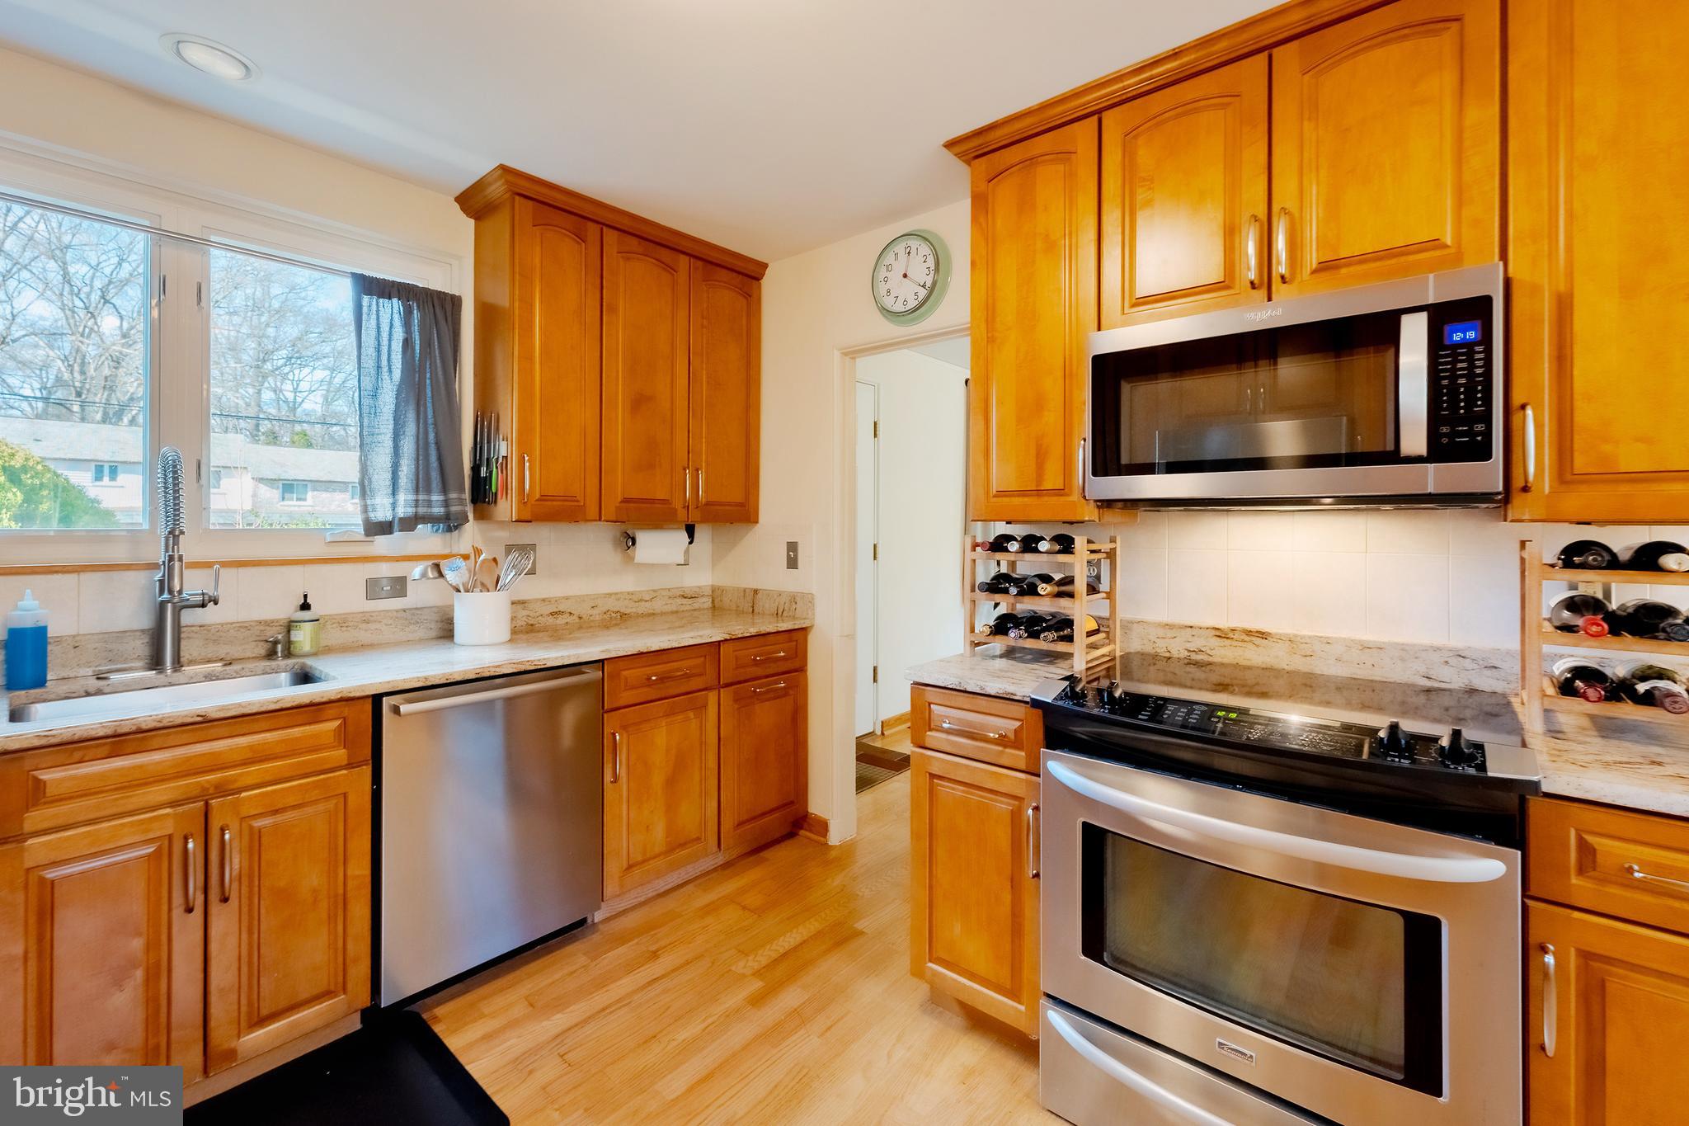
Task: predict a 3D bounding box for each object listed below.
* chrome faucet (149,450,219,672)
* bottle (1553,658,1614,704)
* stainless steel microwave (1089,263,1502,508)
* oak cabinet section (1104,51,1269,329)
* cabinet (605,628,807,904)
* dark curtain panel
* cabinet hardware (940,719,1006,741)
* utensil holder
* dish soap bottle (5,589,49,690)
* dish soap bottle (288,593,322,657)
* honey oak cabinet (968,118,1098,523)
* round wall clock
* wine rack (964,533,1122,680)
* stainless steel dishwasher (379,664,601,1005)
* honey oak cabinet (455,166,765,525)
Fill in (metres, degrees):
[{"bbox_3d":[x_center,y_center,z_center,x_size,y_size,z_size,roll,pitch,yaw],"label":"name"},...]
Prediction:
[{"bbox_3d":[-1.753,-0.001,1.761,0.212,0.588,0.120,2,2,37],"label":"chrome faucet"},{"bbox_3d":[1.501,0.248,1.328,0.077,0.079,0.299,2,2,43],"label":"bottle"},{"bbox_3d":[1.059,-0.361,1.601,0.763,0.435,0.409,2,3,43],"label":"stainless steel microwave"},{"bbox_3d":[0.920,-0.885,1.746,0.380,0.590,0.310,2,3,37],"label":"oak cabinet section"},{"bbox_3d":[-0.703,0.680,2.588,0.613,0.788,0.894,1,2,42],"label":"cabinet"},{"bbox_3d":[-1.469,-0.517,2.234,0.061,0.848,0.345,1,2,42],"label":"dark curtain panel"},{"bbox_3d":[0.311,0.405,1.587,0.160,0.017,0.032,1,2,38],"label":"cabinet hardware"},{"bbox_3d":[-1.257,0.188,2.280,0.169,0.170,0.167,2,2,37],"label":"utensil holder"},{"bbox_3d":[-2.015,0.187,1.619,0.067,0.238,0.066,2,2,37],"label":"dish soap bottle"},{"bbox_3d":[-1.592,0.182,1.941,0.071,0.182,0.071,-1,2,-25],"label":"dish soap bottle"},{"bbox_3d":[0.643,-0.672,1.996,0.376,1.100,0.310,1,2,38],"label":"honey oak cabinet"},{"bbox_3d":[0.237,-1.077,2.469,0.348,0.359,0.055,2,3,43],"label":"round wall clock"},{"bbox_3d":[0.570,0.100,1.903,0.353,0.359,0.245,1,2,38],"label":"wine rack"},{"bbox_3d":[-1.200,0.734,2.076,0.626,0.827,0.600,2,2,37],"label":"stainless steel dishwasher"},{"bbox_3d":[-0.860,-0.733,2.614,0.358,1.153,1.101,1,2,42],"label":"honey oak cabinet"}]

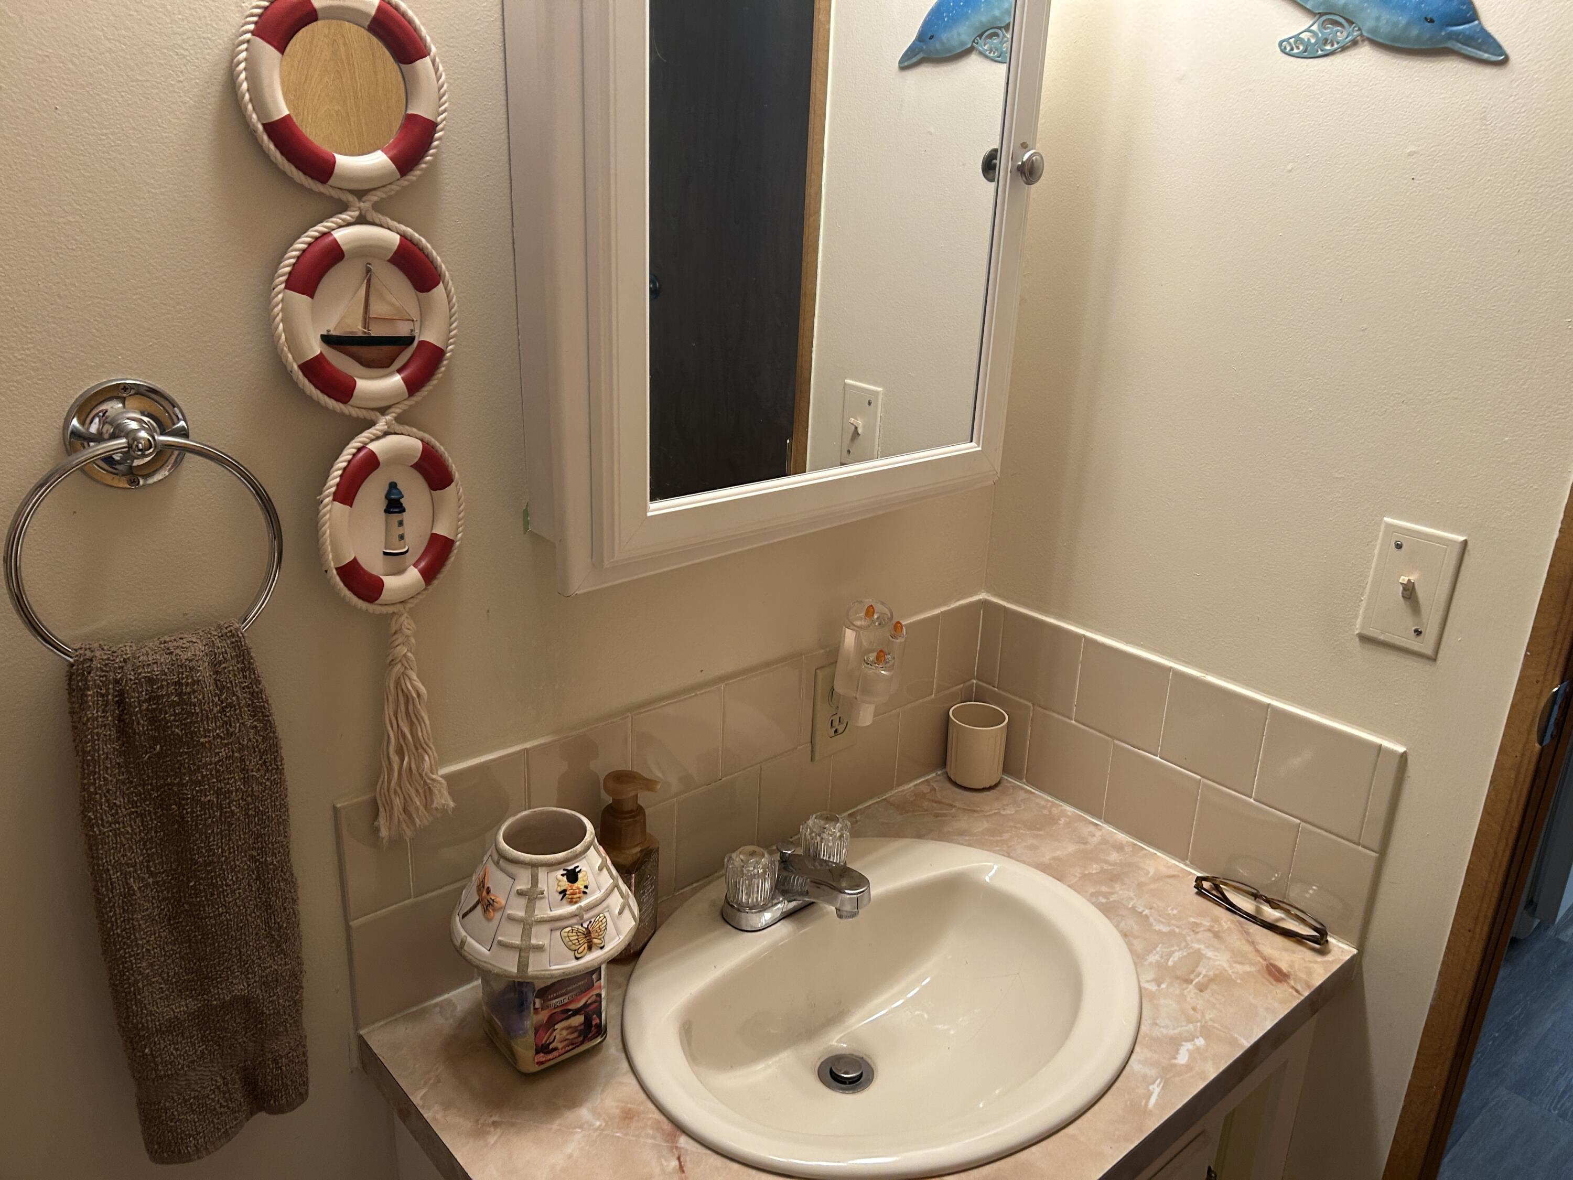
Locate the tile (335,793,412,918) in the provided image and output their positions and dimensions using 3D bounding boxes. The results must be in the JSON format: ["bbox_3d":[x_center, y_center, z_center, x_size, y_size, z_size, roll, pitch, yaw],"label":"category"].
[{"bbox_3d":[-0.332,0.213,0.955,0.055,0.107,0.010,-15,26,-40],"label":"tile"}]

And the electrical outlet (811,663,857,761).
[{"bbox_3d":[0.055,0.127,1.289,0.070,0.115,0.007,-15,26,-40],"label":"electrical outlet"}]

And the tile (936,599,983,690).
[{"bbox_3d":[0.203,0.068,1.418,0.075,0.107,0.010,-15,26,-40],"label":"tile"}]

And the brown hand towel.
[{"bbox_3d":[-0.405,0.208,0.816,0.124,0.385,0.062,-15,26,-41],"label":"brown hand towel"}]

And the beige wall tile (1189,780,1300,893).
[{"bbox_3d":[0.471,0.259,1.212,0.010,0.104,0.108,-14,25,-38],"label":"beige wall tile"}]

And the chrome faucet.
[{"bbox_3d":[0.026,0.274,1.123,0.155,0.070,0.118,-15,26,-41],"label":"chrome faucet"}]

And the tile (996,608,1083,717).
[{"bbox_3d":[0.301,0.086,1.388,0.010,0.108,0.108,-15,26,-40],"label":"tile"}]

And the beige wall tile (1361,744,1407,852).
[{"bbox_3d":[0.566,0.197,1.116,0.010,0.108,0.019,-15,26,-40],"label":"beige wall tile"}]

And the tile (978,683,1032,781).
[{"bbox_3d":[0.264,0.172,1.447,0.010,0.103,0.089,-15,26,-39],"label":"tile"}]

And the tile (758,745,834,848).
[{"bbox_3d":[0.007,0.223,1.294,0.108,0.106,0.010,-15,26,-40],"label":"tile"}]

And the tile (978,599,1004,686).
[{"bbox_3d":[0.253,0.065,1.438,0.010,0.108,0.033,-15,26,-40],"label":"tile"}]

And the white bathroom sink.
[{"bbox_3d":[0.090,0.428,1.111,0.510,0.180,0.422,-15,26,-40],"label":"white bathroom sink"}]

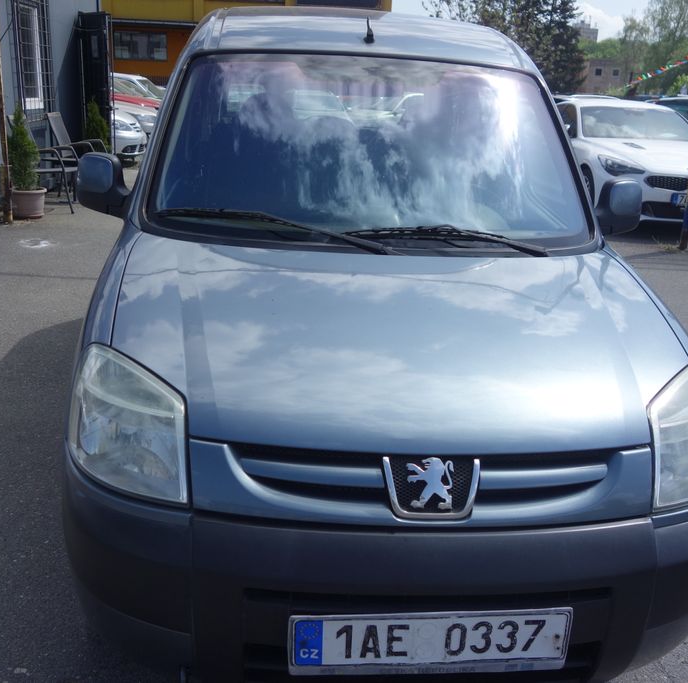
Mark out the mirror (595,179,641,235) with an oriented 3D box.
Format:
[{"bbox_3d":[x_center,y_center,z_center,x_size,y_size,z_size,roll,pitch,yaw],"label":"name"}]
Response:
[{"bbox_3d":[0.957,-0.488,2.865,0.185,0.210,0.165,2,17,-5],"label":"mirror"}]

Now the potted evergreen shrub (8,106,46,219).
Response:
[{"bbox_3d":[-3.111,-1.778,7.847,0.350,1.032,0.350,1,17,-5],"label":"potted evergreen shrub"}]

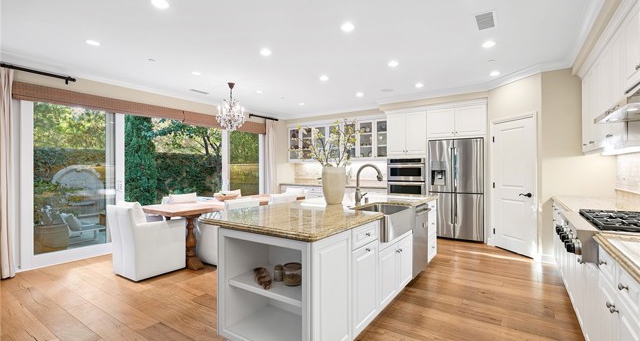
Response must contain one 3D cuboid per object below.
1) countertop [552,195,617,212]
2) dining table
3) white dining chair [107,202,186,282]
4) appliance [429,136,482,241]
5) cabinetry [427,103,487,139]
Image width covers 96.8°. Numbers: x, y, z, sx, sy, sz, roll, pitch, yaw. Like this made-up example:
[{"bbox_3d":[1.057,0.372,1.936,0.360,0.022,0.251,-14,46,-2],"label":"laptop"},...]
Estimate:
[{"bbox_3d":[2.997,0.405,3.083,0.640,0.050,1.420,0,0,36],"label":"countertop"},{"bbox_3d":[-1.417,0.900,4.782,0.940,0.770,2.600,0,0,36],"label":"dining table"},{"bbox_3d":[-2.172,0.850,3.619,0.560,0.870,0.660,0,0,36],"label":"white dining chair"},{"bbox_3d":[2.705,0.370,5.539,0.920,1.820,0.760,0,0,36],"label":"appliance"},{"bbox_3d":[2.665,-0.900,5.493,1.000,0.560,0.600,0,0,36],"label":"cabinetry"}]

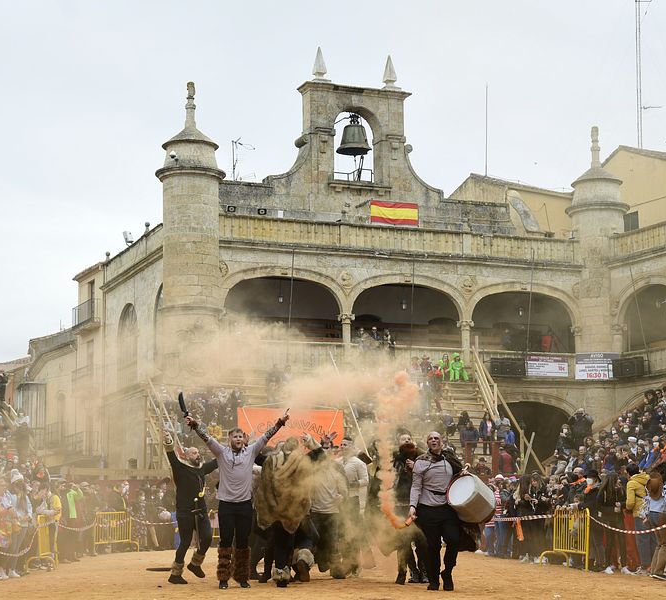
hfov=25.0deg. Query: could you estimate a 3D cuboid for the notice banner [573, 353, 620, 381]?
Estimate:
[{"bbox_3d":[9.874,2.492,56.200,1.745,1.025,0.040,1,-8,-8],"label":"notice banner"}]

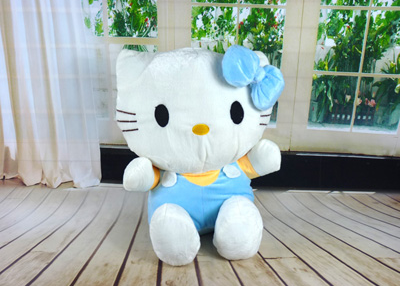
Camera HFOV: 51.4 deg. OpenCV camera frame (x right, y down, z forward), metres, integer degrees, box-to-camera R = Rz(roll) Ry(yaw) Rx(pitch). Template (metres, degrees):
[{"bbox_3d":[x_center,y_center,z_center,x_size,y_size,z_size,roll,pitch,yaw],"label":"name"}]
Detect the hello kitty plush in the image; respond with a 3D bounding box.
[{"bbox_3d":[0.003,0.011,1.180,0.460,0.545,0.400,-2,15,-7],"label":"hello kitty plush"}]

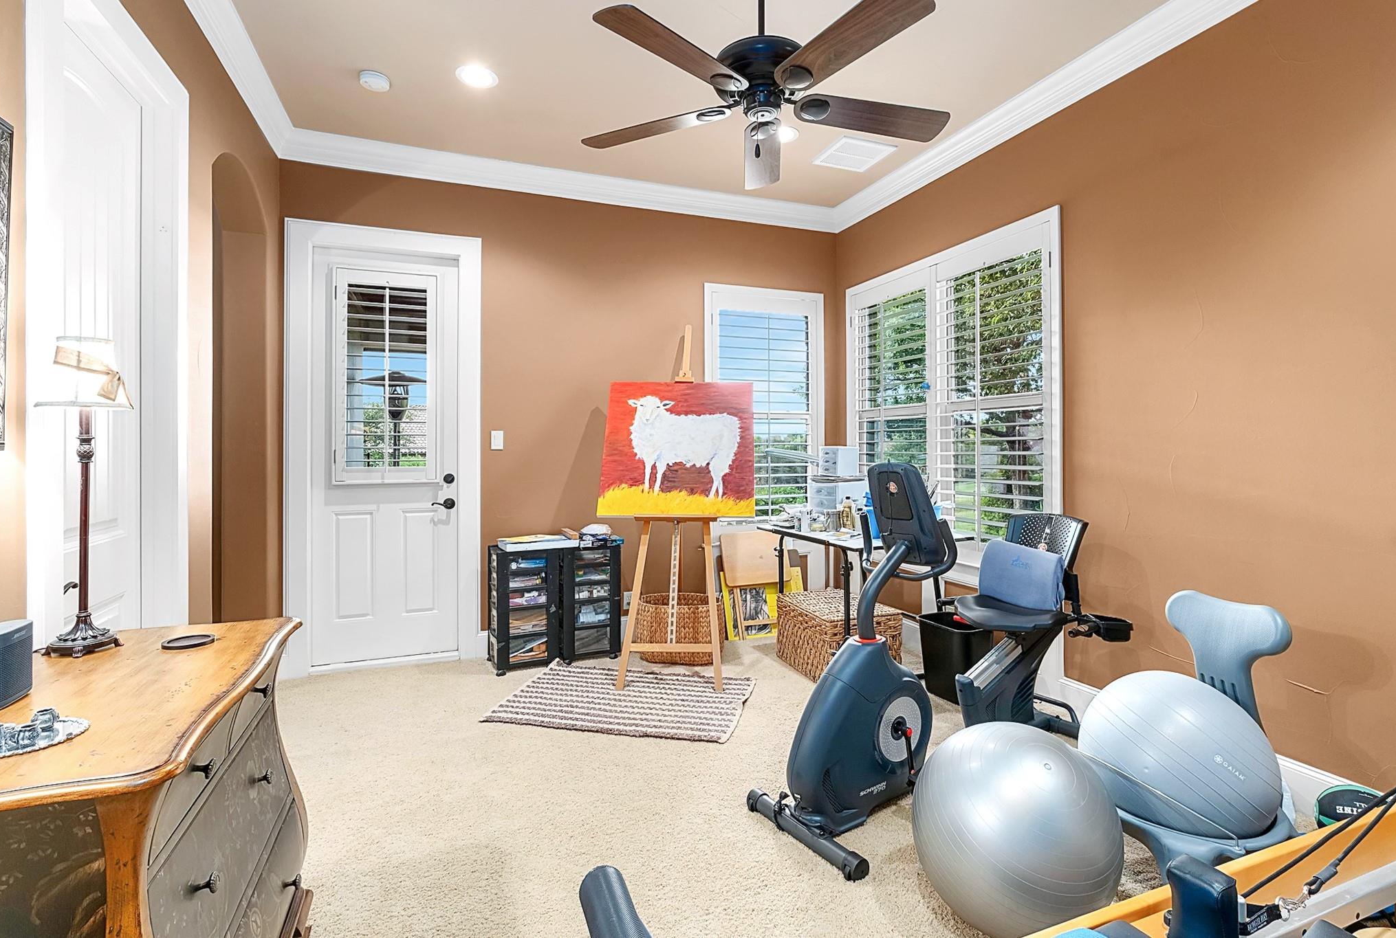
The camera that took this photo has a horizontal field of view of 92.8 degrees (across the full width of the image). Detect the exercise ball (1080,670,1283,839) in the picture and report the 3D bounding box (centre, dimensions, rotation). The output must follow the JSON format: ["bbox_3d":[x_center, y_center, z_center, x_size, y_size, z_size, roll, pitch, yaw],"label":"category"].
[{"bbox_3d":[1.476,0.900,2.072,0.505,0.505,0.505,1,2,30],"label":"exercise ball"}]

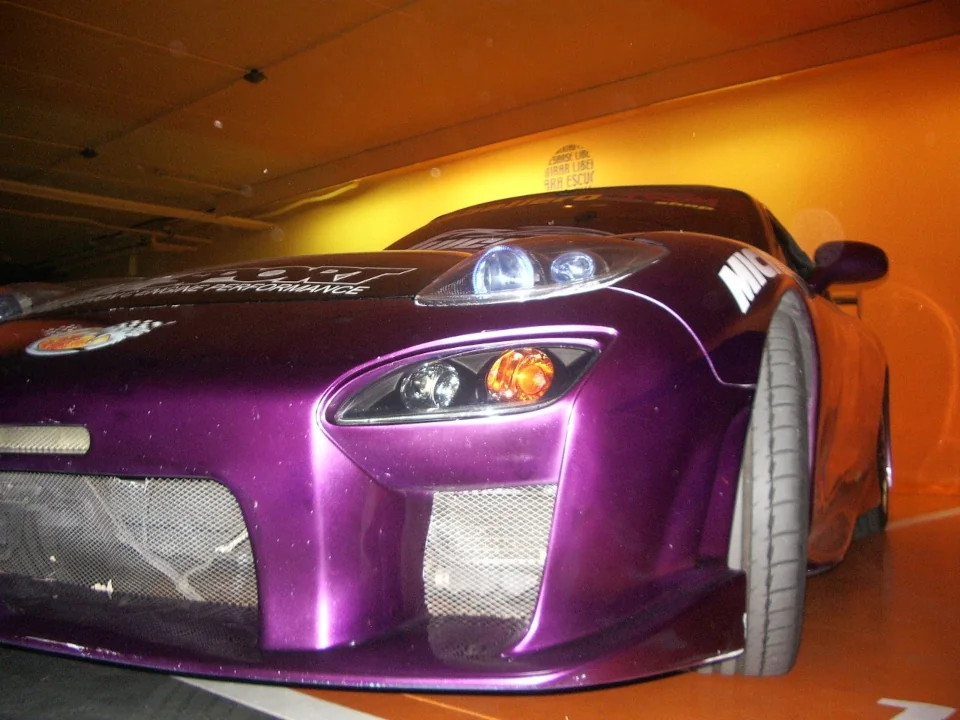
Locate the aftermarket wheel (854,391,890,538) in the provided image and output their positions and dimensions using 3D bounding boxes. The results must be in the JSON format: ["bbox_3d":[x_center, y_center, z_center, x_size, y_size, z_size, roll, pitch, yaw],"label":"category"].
[{"bbox_3d":[1.520,0.390,3.920,0.260,0.640,0.640,0,-3,25],"label":"aftermarket wheel"}]

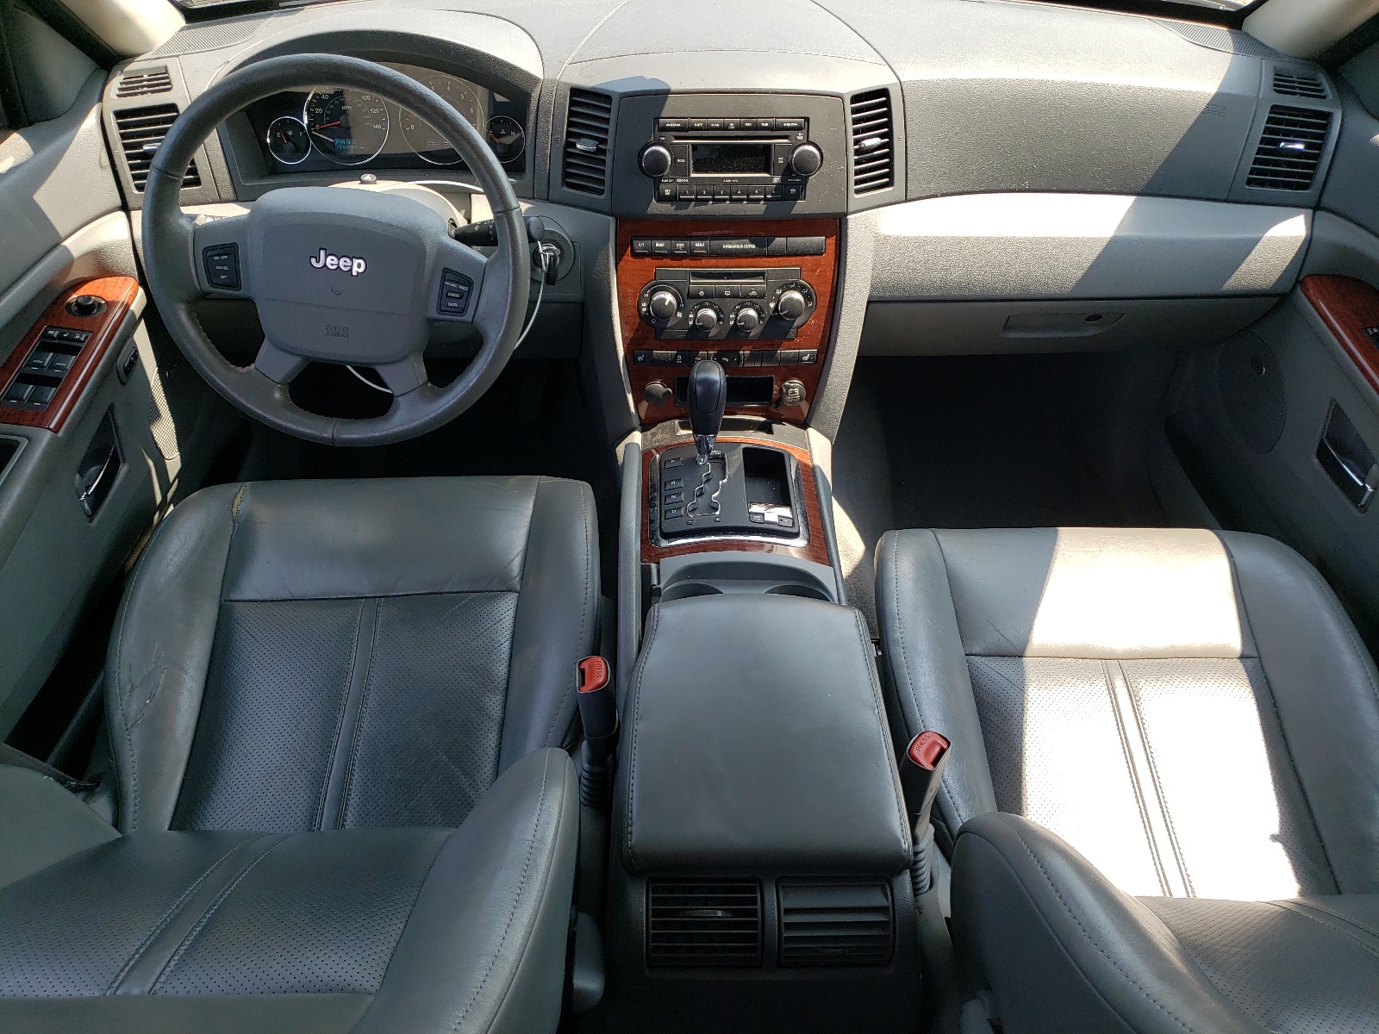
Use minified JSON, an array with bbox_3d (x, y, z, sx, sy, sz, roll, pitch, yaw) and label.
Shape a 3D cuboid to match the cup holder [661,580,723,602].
[{"bbox_3d":[0.004,0.116,1.012,0.083,0.070,0.083,0,40,0],"label":"cup holder"}]

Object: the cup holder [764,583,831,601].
[{"bbox_3d":[0.104,0.116,1.012,0.083,0.070,0.083,0,40,0],"label":"cup holder"}]

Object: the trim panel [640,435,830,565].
[{"bbox_3d":[0.044,-0.020,1.092,0.190,0.028,0.180,0,44,0],"label":"trim panel"}]

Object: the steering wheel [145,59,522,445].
[{"bbox_3d":[-0.350,-0.258,1.044,0.382,0.382,0.115,5,19,-3],"label":"steering wheel"}]

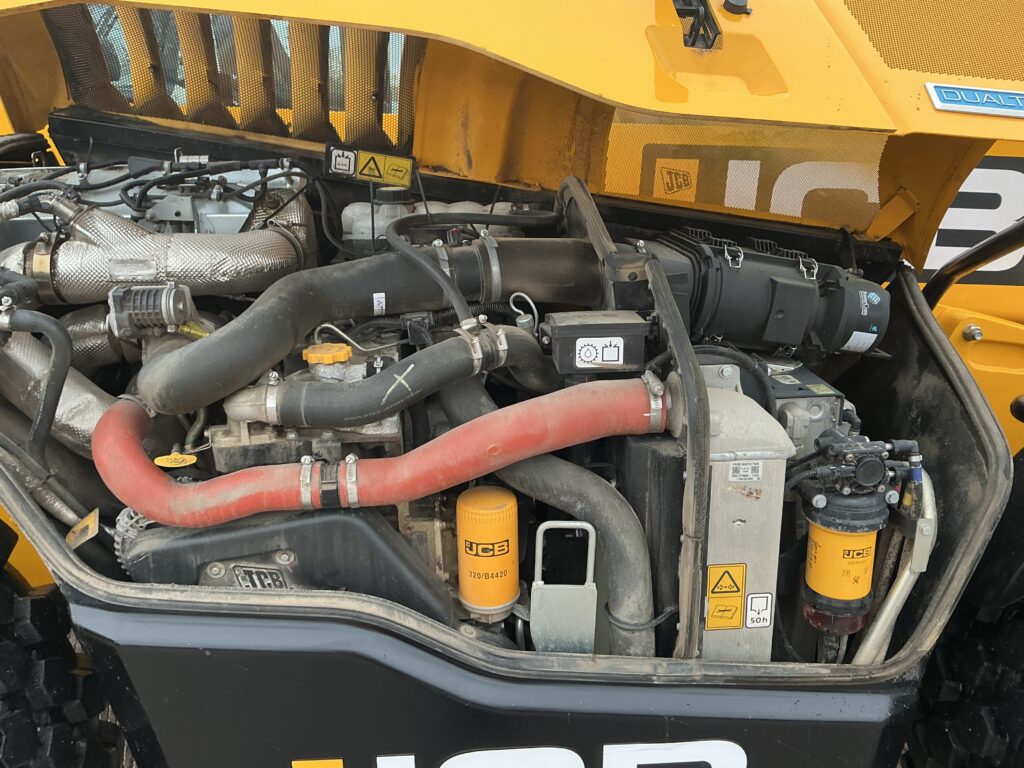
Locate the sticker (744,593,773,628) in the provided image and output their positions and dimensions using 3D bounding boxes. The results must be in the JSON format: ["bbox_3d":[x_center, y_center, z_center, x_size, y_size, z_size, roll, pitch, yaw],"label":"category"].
[{"bbox_3d":[0.335,0.307,1.122,0.035,0.053,0.002,-2,17,-2],"label":"sticker"}]

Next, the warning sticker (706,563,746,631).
[{"bbox_3d":[0.289,0.289,1.120,0.051,0.096,0.002,-2,17,-2],"label":"warning sticker"}]

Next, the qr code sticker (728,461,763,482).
[{"bbox_3d":[0.303,0.114,1.075,0.041,0.028,0.001,-2,17,-2],"label":"qr code sticker"}]

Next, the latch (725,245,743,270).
[{"bbox_3d":[0.383,-0.219,1.430,0.029,0.043,0.014,7,-19,-5],"label":"latch"}]

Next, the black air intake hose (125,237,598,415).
[{"bbox_3d":[-0.222,-0.105,1.375,0.767,0.244,0.208,-2,17,-2],"label":"black air intake hose"}]

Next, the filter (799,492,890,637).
[{"bbox_3d":[0.439,0.237,1.100,0.106,0.175,0.106,-4,17,-8],"label":"filter"}]

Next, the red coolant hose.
[{"bbox_3d":[-0.183,0.079,1.138,0.765,0.188,0.178,-2,17,-2],"label":"red coolant hose"}]

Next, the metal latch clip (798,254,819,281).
[{"bbox_3d":[0.512,-0.201,1.430,0.029,0.043,0.014,7,-19,-5],"label":"metal latch clip"}]

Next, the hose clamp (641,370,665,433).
[{"bbox_3d":[0.184,0.024,1.075,0.018,0.080,0.080,-7,17,-1],"label":"hose clamp"}]

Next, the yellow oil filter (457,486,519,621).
[{"bbox_3d":[-0.036,0.257,1.275,0.094,0.178,0.094,-1,17,1],"label":"yellow oil filter"}]

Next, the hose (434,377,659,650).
[{"bbox_3d":[0.047,0.202,1.228,0.292,0.386,0.283,-2,17,-2],"label":"hose"}]

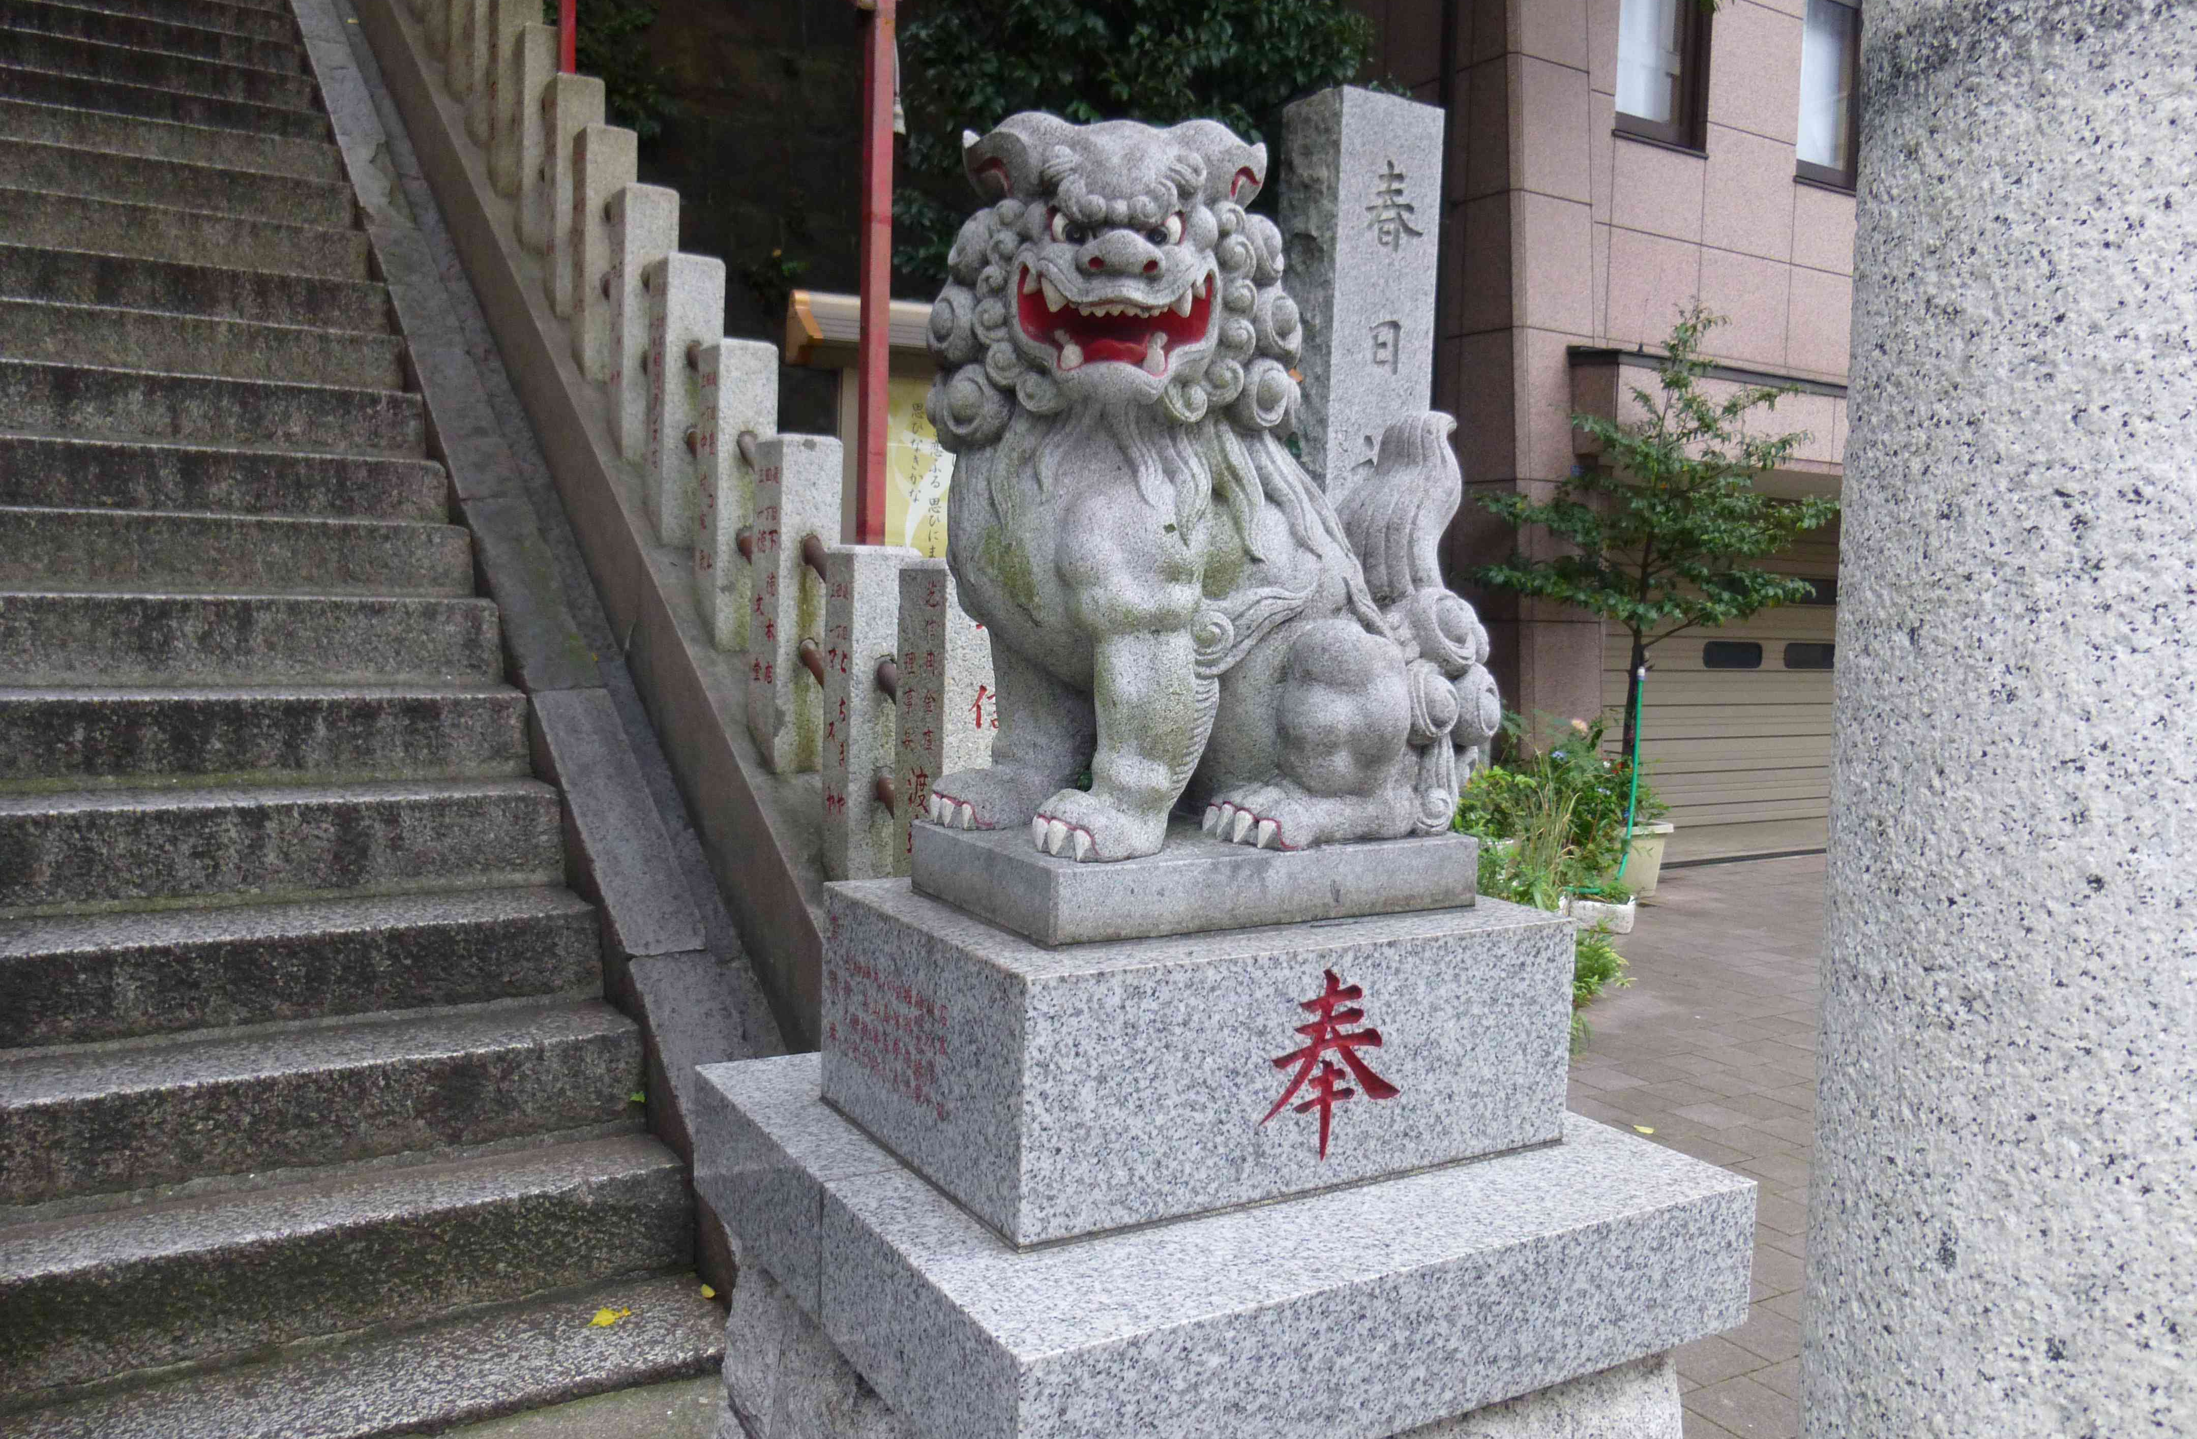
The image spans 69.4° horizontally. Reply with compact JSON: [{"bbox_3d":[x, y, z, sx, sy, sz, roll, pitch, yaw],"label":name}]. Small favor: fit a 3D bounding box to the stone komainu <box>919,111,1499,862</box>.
[{"bbox_3d":[0.201,-0.304,2.167,0.824,0.923,0.461,-1,4,-31],"label":"stone komainu"}]

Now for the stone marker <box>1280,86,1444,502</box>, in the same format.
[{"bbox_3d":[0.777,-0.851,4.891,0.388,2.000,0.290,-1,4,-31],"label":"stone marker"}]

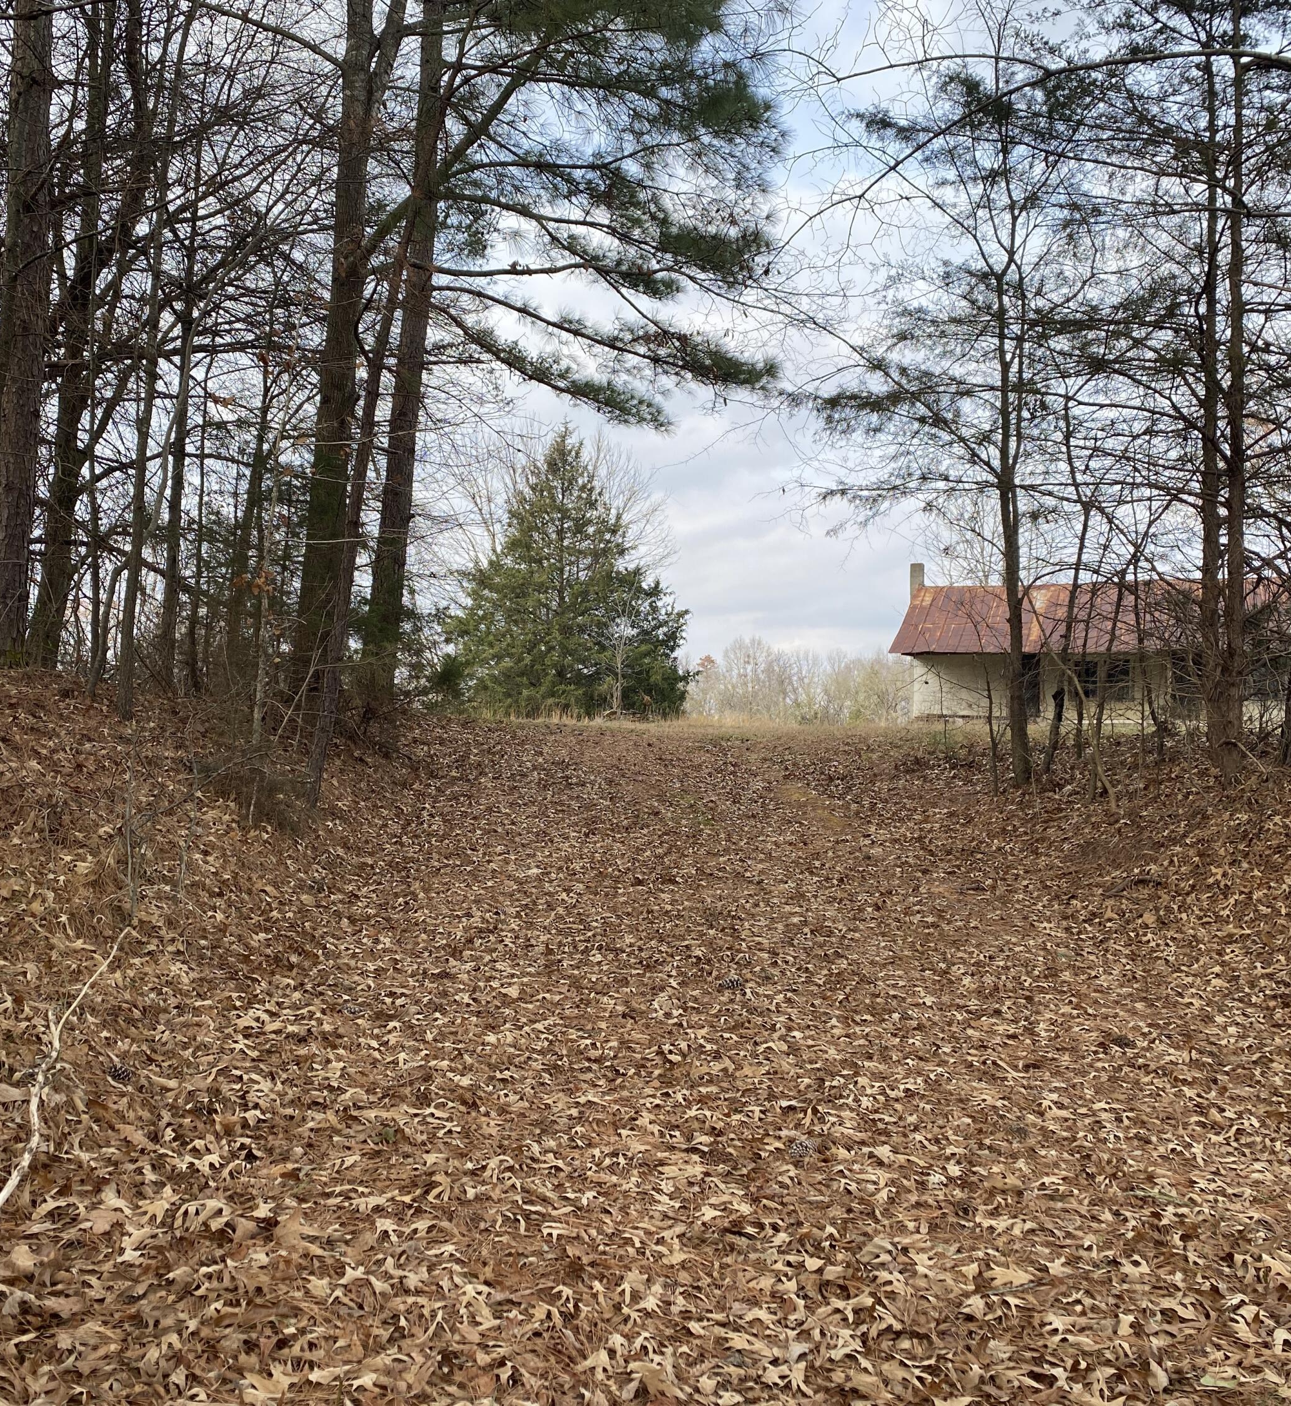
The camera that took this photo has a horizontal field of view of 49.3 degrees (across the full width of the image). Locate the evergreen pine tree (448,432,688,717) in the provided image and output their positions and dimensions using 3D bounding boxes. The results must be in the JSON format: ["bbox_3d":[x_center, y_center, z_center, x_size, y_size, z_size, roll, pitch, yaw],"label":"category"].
[{"bbox_3d":[-2.403,-4.073,44.000,7.460,9.016,7.236,0,1,0],"label":"evergreen pine tree"}]

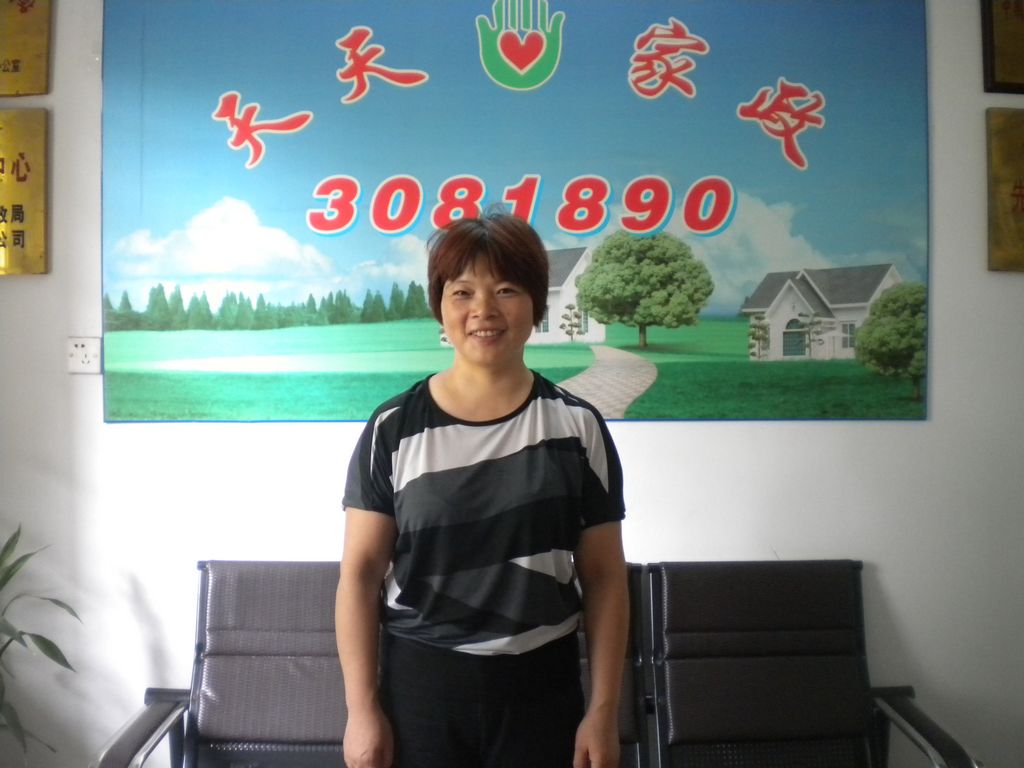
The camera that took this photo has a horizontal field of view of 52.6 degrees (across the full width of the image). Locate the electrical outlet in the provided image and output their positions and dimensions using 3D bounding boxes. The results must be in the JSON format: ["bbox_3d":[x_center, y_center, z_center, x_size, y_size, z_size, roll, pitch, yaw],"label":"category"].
[{"bbox_3d":[-1.019,-0.068,2.470,0.086,0.086,0.012,0,-1,0],"label":"electrical outlet"}]

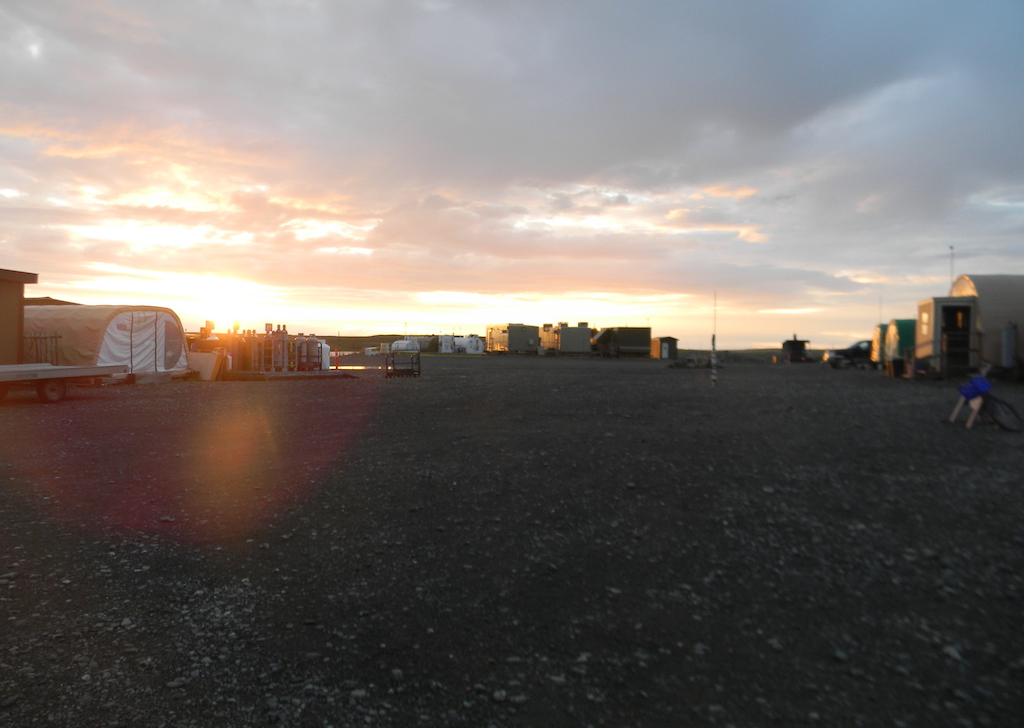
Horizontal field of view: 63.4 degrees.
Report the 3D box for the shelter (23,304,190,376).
[{"bbox_3d":[-21.005,-1.106,38.618,9.000,3.100,6.200,0,1,13],"label":"shelter"}]

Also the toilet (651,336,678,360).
[{"bbox_3d":[19.287,-2.003,104.693,2.400,2.661,2.900,0,1,-15],"label":"toilet"}]

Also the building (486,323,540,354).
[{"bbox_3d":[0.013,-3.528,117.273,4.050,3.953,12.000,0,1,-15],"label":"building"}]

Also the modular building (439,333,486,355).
[{"bbox_3d":[-7.431,-2.674,115.626,5.600,2.500,4.000,0,1,-15],"label":"modular building"}]

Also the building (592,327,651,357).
[{"bbox_3d":[13.551,-2.743,103.992,6.900,3.423,2.900,0,1,-10],"label":"building"}]

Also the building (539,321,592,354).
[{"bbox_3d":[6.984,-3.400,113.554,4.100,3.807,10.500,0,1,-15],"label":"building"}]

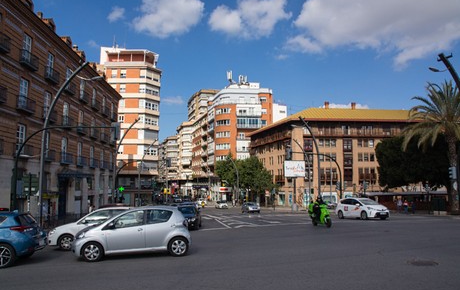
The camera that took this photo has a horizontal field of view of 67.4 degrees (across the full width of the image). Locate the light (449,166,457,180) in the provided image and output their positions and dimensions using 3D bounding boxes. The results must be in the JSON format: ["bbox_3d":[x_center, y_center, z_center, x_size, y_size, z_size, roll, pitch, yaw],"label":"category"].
[{"bbox_3d":[16.145,2.064,24.968,0.480,0.880,0.290,-3,-9,19],"label":"light"}]

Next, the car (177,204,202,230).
[{"bbox_3d":[-2.620,4.051,20.123,1.770,1.430,4.250,1,-8,-3],"label":"car"}]

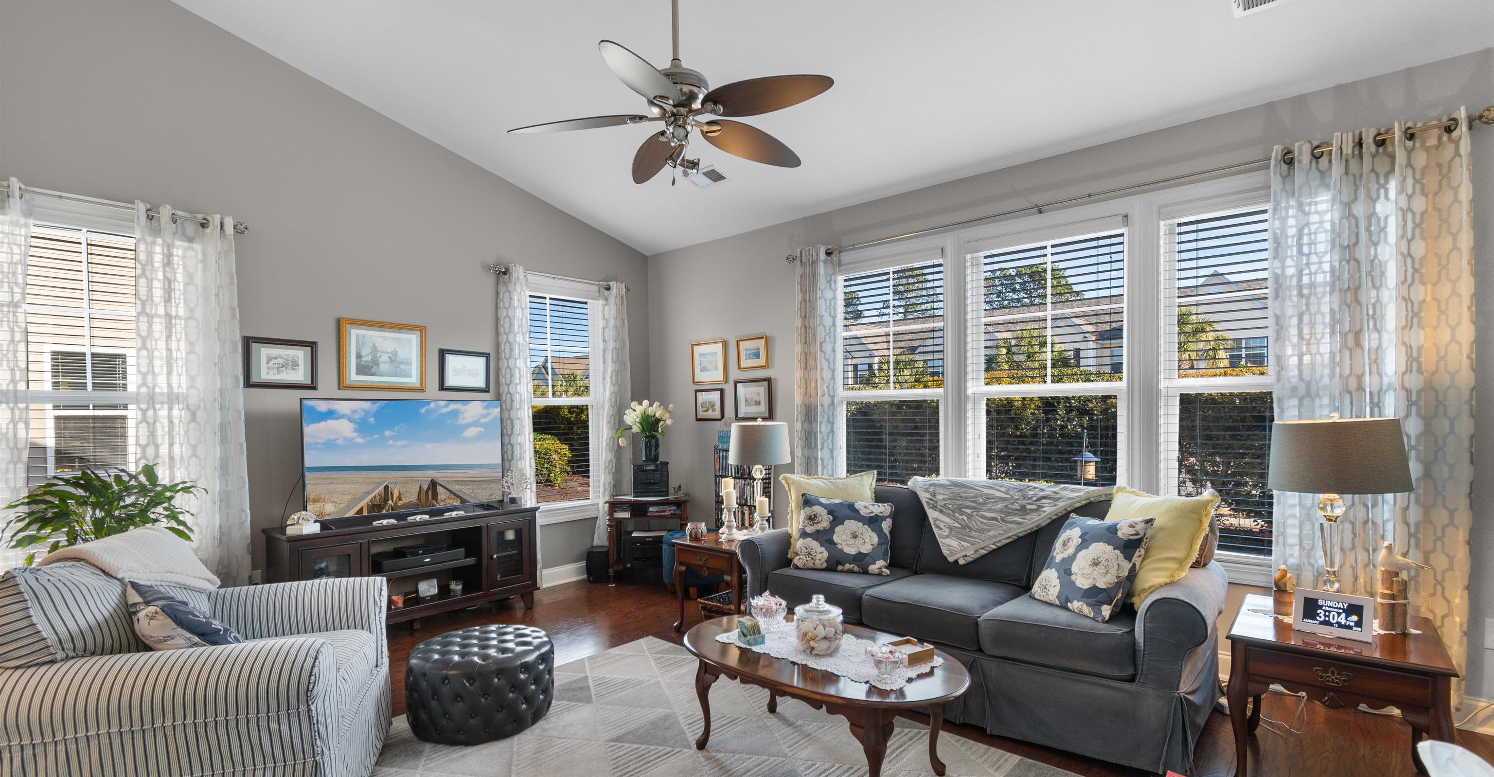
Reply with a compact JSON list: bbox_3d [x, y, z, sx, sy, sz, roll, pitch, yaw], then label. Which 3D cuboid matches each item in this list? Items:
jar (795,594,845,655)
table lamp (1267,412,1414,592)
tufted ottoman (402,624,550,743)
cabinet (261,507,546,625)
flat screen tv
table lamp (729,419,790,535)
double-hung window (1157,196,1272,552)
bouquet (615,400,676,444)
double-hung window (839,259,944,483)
[{"bbox_3d":[0.283,0.922,2.464,0.197,0.210,0.197,0,-2,0],"label":"jar"},{"bbox_3d":[2.424,0.512,2.551,0.434,0.819,0.434,-2,-3,41],"label":"table lamp"},{"bbox_3d":[-1.173,1.297,2.764,0.590,0.345,0.590,-1,-1,0],"label":"tufted ottoman"},{"bbox_3d":[-2.121,1.179,4.004,0.430,0.700,1.456,-1,-1,43],"label":"cabinet"},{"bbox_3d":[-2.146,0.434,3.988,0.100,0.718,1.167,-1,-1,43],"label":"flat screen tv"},{"bbox_3d":[0.084,0.573,4.047,0.400,0.750,0.400,-1,-1,0],"label":"table lamp"},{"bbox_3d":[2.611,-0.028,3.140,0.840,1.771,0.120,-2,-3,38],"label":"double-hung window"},{"bbox_3d":[-0.885,0.287,5.362,0.480,0.370,0.420,0,-2,-5],"label":"bouquet"},{"bbox_3d":[0.975,0.030,4.434,0.861,1.771,0.120,-2,-3,38],"label":"double-hung window"}]

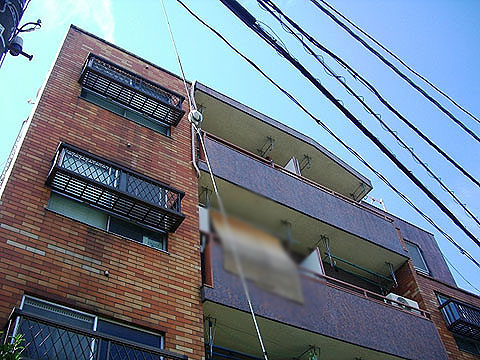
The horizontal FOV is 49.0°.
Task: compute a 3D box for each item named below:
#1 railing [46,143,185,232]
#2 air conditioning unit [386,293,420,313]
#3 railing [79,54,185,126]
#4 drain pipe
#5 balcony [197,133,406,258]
[{"bbox_3d":[-1.738,0.134,7.674,1.958,0.611,0.320,24,-57,-23],"label":"railing"},{"bbox_3d":[3.306,2.678,10.671,0.796,0.550,0.300,24,-57,-23],"label":"air conditioning unit"},{"bbox_3d":[-1.971,-1.664,9.872,1.958,0.608,0.320,24,-57,-23],"label":"railing"},{"bbox_3d":[-0.905,-1.135,10.439,0.168,3.272,0.170,-3,-51,-4],"label":"drain pipe"},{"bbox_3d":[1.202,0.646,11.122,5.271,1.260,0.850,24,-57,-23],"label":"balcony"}]

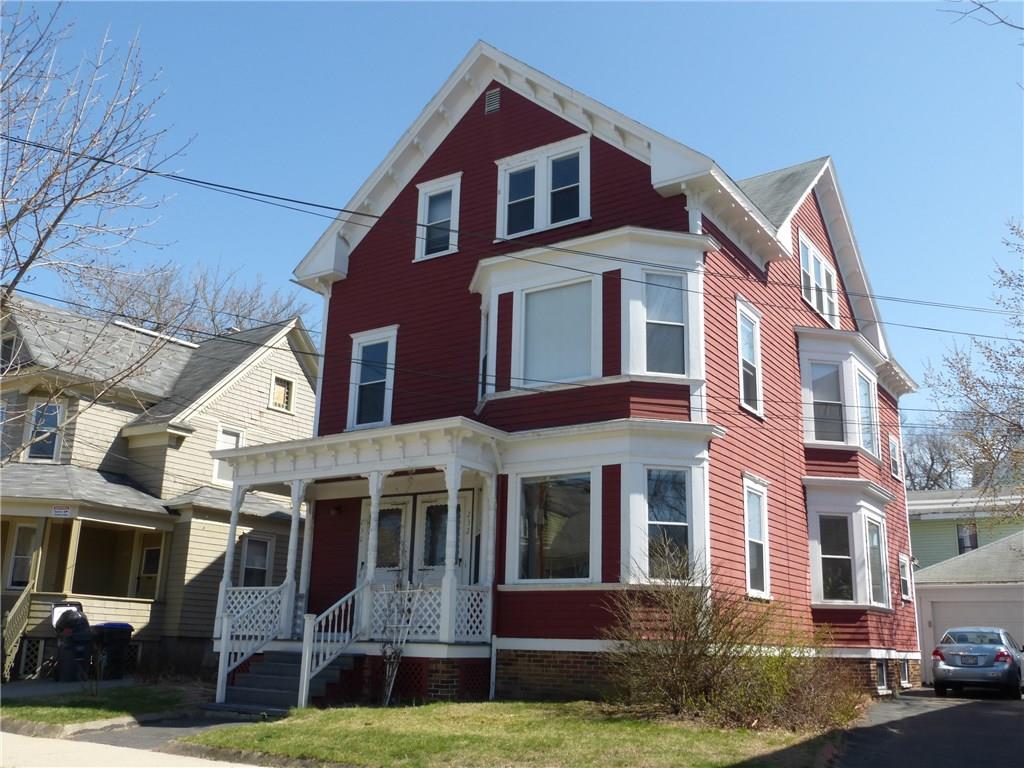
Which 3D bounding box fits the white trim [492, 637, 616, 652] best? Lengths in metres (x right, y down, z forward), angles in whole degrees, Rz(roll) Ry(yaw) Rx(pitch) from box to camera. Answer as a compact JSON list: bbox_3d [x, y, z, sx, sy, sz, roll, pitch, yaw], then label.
[{"bbox_3d":[0.604,3.759,13.197,2.024,0.164,0.070,-9,-19,33],"label":"white trim"}]

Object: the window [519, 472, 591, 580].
[{"bbox_3d":[0.564,1.943,12.542,1.203,1.468,0.120,-9,-18,34],"label":"window"}]

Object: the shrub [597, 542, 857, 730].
[{"bbox_3d":[2.926,3.334,12.283,2.457,2.059,3.276,-9,-19,33],"label":"shrub"}]

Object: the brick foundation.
[{"bbox_3d":[0.678,4.185,13.177,2.059,0.661,0.234,-9,-19,33],"label":"brick foundation"}]

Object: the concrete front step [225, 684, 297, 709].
[{"bbox_3d":[-3.497,4.496,13.127,1.498,0.175,0.339,-9,-19,33],"label":"concrete front step"}]

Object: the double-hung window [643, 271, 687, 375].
[{"bbox_3d":[2.335,-0.926,13.932,0.658,1.645,0.117,5,-16,-10],"label":"double-hung window"}]

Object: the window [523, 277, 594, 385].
[{"bbox_3d":[0.736,-0.810,14.533,1.264,1.591,0.117,-9,-19,33],"label":"window"}]

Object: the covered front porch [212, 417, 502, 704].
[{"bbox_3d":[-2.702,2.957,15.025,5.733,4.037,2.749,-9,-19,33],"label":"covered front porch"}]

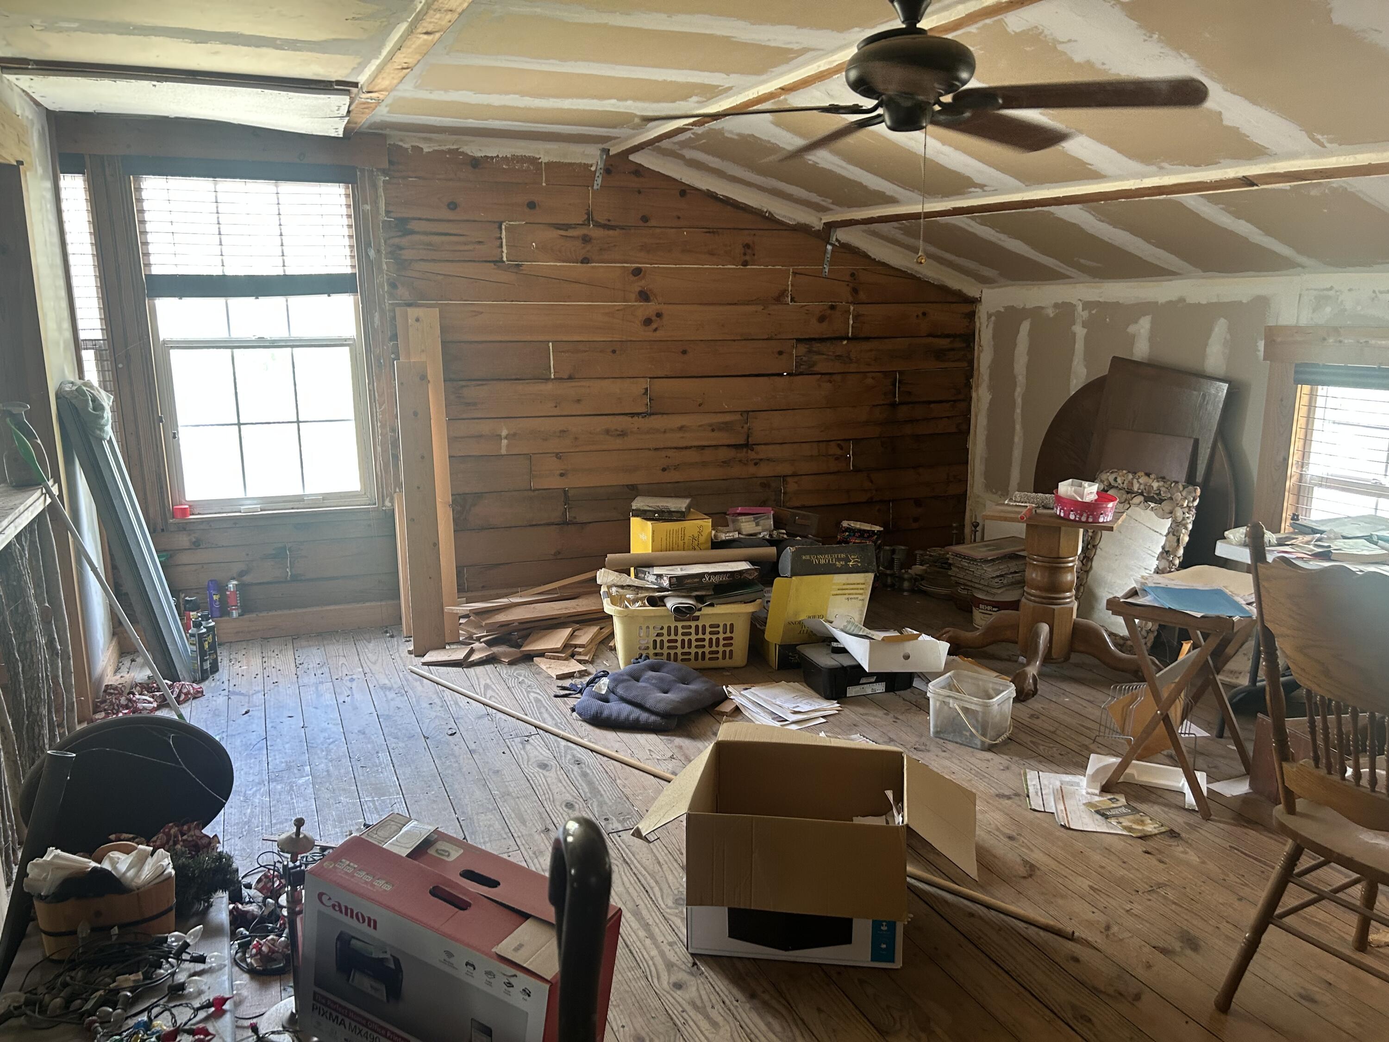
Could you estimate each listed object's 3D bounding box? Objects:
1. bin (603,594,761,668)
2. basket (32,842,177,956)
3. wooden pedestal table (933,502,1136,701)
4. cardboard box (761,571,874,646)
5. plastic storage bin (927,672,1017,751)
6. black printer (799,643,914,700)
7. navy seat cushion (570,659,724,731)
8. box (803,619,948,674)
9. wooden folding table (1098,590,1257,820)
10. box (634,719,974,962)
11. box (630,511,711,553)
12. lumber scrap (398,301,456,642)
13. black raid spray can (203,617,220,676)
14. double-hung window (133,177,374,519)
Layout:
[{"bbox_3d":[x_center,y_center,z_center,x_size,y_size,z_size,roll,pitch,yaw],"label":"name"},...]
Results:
[{"bbox_3d":[-0.059,0.455,4.589,0.660,0.260,0.450,-1,11,-1],"label":"bin"},{"bbox_3d":[-1.319,0.856,2.352,0.283,0.173,0.188,-5,13,-22],"label":"basket"},{"bbox_3d":[1.552,0.298,4.547,0.714,0.659,0.714,-5,13,-22],"label":"wooden pedestal table"},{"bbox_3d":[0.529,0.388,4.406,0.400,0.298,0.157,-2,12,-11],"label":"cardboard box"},{"bbox_3d":[0.981,0.670,3.701,0.238,0.182,0.232,10,15,40],"label":"plastic storage bin"},{"bbox_3d":[0.661,0.616,4.344,0.430,0.140,0.310,-4,12,-17],"label":"black printer"},{"bbox_3d":[-0.158,0.655,3.974,0.465,0.115,0.430,4,12,22],"label":"navy seat cushion"},{"bbox_3d":[0.783,0.496,4.238,0.377,0.141,0.330,0,12,0],"label":"box"},{"bbox_3d":[1.547,0.526,3.296,0.365,0.620,0.470,9,15,40],"label":"wooden folding table"},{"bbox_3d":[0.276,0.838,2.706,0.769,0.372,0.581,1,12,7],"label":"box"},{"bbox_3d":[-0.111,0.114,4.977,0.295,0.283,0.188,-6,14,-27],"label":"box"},{"bbox_3d":[-1.225,-0.211,4.793,0.185,1.547,0.030,-3,-2,-20],"label":"lumber scrap"},{"bbox_3d":[-2.033,0.518,4.365,0.067,0.250,0.067,-4,12,-19],"label":"black raid spray can"},{"bbox_3d":[-1.958,-0.784,4.722,0.898,1.519,0.100,-4,12,-19],"label":"double-hung window"}]

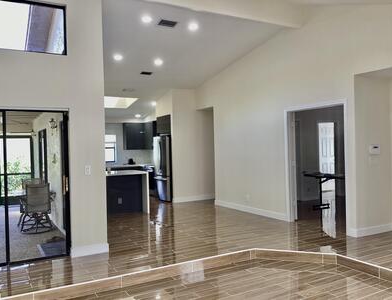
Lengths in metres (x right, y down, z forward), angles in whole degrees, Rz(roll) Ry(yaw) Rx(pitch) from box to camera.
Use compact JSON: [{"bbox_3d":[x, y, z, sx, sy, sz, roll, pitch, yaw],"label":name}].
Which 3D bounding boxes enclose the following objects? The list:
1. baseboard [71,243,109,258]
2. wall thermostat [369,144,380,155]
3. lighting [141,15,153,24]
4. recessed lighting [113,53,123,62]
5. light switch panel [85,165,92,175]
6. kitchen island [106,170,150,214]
[{"bbox_3d":[-1.457,1.374,4.916,0.497,0.125,0.017,-2,0,-28],"label":"baseboard"},{"bbox_3d":[2.821,-0.004,5.644,0.195,0.146,0.035,-1,0,-27],"label":"wall thermostat"},{"bbox_3d":[-0.812,-2.151,5.870,0.170,0.030,0.170,-2,-9,-28],"label":"lighting"},{"bbox_3d":[-1.585,-1.888,7.275,0.170,0.030,0.170,-2,-9,-28],"label":"recessed lighting"},{"bbox_3d":[-1.480,0.274,4.908,0.074,0.120,0.012,-2,0,-28],"label":"light switch panel"},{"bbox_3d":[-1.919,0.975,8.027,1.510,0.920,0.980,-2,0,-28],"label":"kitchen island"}]

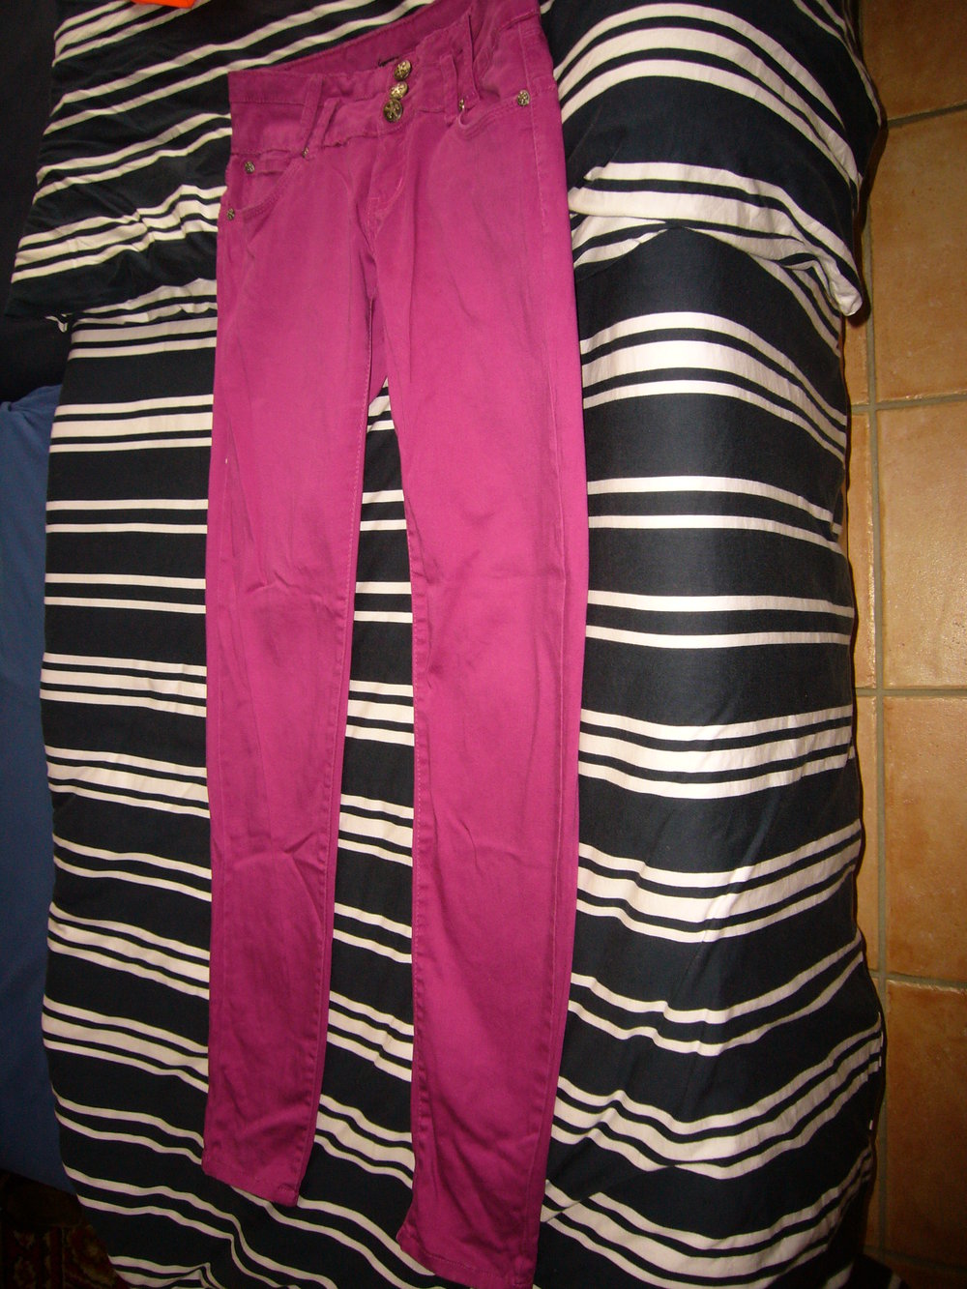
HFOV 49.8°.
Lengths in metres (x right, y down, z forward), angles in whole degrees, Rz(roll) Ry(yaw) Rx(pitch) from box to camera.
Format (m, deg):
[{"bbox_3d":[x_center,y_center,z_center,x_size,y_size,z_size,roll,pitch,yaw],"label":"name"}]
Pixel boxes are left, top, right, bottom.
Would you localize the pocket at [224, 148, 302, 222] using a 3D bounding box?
[{"bbox_3d":[-0.194,-0.403,0.917,0.071,0.025,0.049,5,101,34],"label":"pocket"}]

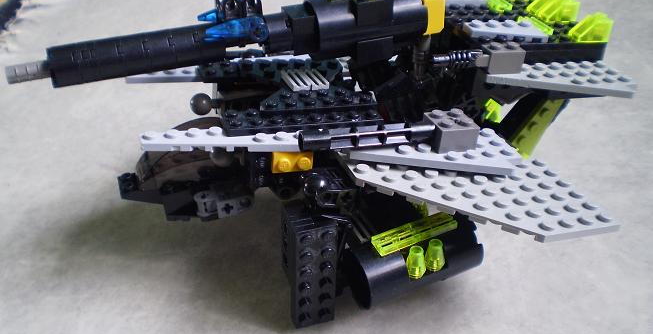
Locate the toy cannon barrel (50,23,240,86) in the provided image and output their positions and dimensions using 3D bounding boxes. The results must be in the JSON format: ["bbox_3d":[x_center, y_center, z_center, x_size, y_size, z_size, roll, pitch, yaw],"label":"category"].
[{"bbox_3d":[-0.074,-0.045,0.271,0.068,0.016,0.016,-12,34,-15],"label":"toy cannon barrel"}]

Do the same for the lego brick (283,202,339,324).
[{"bbox_3d":[-0.006,0.040,0.271,0.016,0.048,0.018,-9,33,-16],"label":"lego brick"}]

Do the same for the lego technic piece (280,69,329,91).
[{"bbox_3d":[-0.009,-0.039,0.302,0.016,0.003,0.016,-6,31,-19],"label":"lego technic piece"}]

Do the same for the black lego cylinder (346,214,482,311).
[{"bbox_3d":[0.033,0.035,0.263,0.048,0.026,0.025,-18,41,-17],"label":"black lego cylinder"}]

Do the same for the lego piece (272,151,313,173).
[{"bbox_3d":[-0.013,-0.002,0.258,0.016,0.008,0.005,-6,31,-19],"label":"lego piece"}]

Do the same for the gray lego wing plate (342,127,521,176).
[{"bbox_3d":[0.041,-0.004,0.252,0.064,0.005,0.032,-5,31,-18],"label":"gray lego wing plate"}]

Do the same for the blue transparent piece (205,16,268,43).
[{"bbox_3d":[-0.036,-0.054,0.271,0.025,0.009,0.008,-7,33,-18],"label":"blue transparent piece"}]

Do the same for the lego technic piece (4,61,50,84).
[{"bbox_3d":[-0.113,-0.036,0.258,0.016,0.007,0.007,-12,33,-13],"label":"lego technic piece"}]

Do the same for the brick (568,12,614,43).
[{"bbox_3d":[0.116,-0.061,0.296,0.016,0.011,0.008,-5,32,-19],"label":"brick"}]

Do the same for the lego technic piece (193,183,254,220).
[{"bbox_3d":[-0.042,0.014,0.275,0.024,0.009,0.008,-16,34,-22],"label":"lego technic piece"}]

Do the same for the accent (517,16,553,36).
[{"bbox_3d":[0.092,-0.062,0.301,0.008,0.003,0.016,-5,32,-19],"label":"accent"}]

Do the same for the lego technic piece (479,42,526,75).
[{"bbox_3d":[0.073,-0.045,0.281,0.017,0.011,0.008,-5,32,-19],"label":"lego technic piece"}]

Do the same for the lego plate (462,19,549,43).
[{"bbox_3d":[0.076,-0.057,0.287,0.032,0.005,0.016,-5,33,-18],"label":"lego plate"}]

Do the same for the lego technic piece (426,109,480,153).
[{"bbox_3d":[0.049,-0.014,0.268,0.016,0.011,0.016,-5,30,-19],"label":"lego technic piece"}]

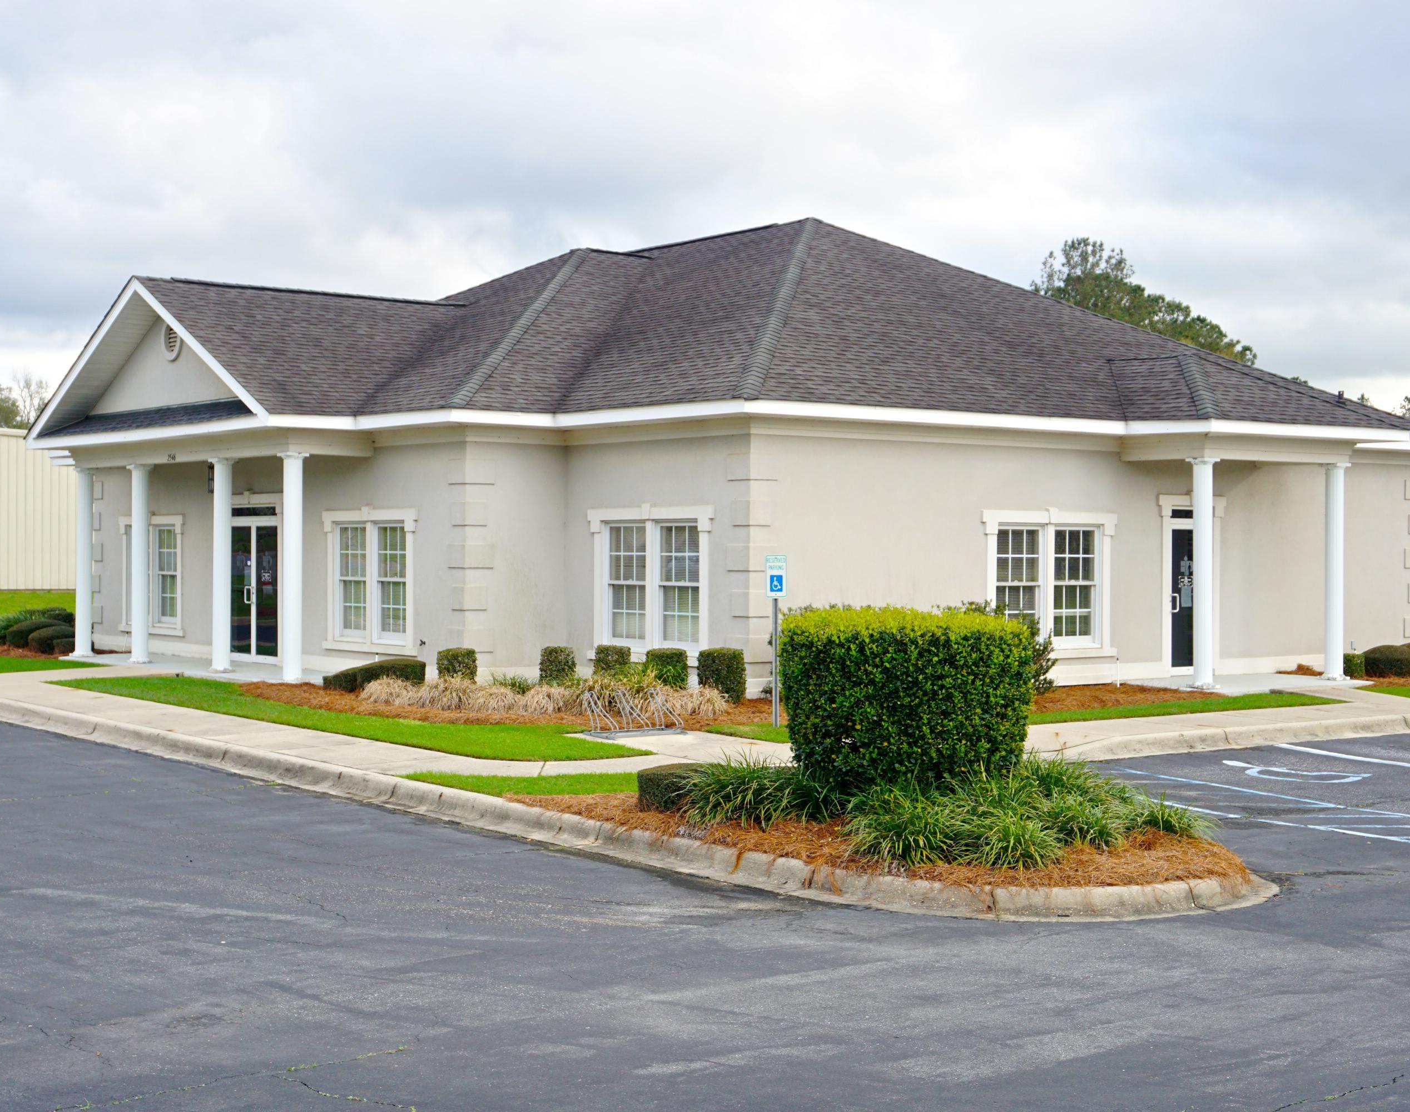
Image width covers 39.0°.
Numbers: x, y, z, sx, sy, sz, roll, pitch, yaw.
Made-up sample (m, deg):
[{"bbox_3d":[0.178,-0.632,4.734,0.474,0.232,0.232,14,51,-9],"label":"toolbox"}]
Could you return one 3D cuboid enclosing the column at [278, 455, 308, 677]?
[{"bbox_3d":[-5.482,0.149,26.548,0.352,3.045,0.352,0,0,0],"label":"column"}]

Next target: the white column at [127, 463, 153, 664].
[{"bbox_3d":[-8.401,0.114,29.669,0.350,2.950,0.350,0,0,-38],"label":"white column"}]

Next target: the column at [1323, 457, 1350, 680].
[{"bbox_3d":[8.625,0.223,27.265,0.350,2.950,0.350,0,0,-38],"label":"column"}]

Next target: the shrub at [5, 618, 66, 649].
[{"bbox_3d":[-11.599,1.355,34.500,0.800,0.480,0.950,0,0,-38],"label":"shrub"}]

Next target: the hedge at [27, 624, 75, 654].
[{"bbox_3d":[-10.727,1.374,32.800,0.780,0.460,0.850,0,0,-38],"label":"hedge"}]

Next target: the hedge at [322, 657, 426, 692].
[{"bbox_3d":[-4.179,1.501,25.200,0.550,0.420,1.750,0,0,-38],"label":"hedge"}]

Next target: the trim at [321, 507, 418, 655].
[{"bbox_3d":[-4.673,0.324,27.569,0.161,1.970,2.647,0,0,-39],"label":"trim"}]

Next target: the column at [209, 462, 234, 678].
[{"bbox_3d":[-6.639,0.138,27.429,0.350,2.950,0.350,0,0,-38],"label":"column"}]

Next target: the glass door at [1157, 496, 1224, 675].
[{"bbox_3d":[6.909,0.422,28.254,1.380,2.520,0.130,0,0,-38],"label":"glass door"}]

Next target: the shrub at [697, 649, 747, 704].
[{"bbox_3d":[0.181,1.346,22.771,0.533,0.643,0.533,0,0,-39],"label":"shrub"}]

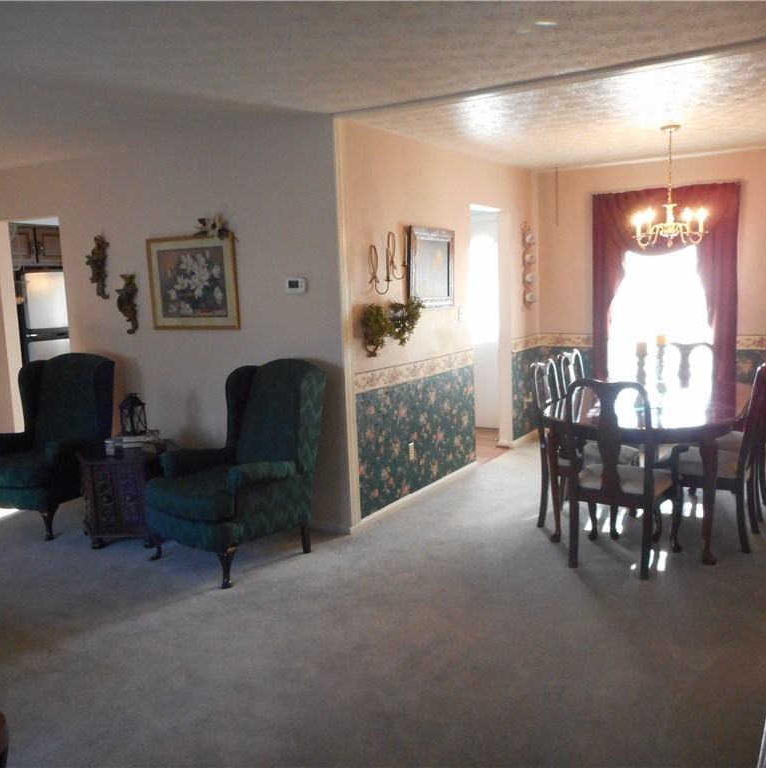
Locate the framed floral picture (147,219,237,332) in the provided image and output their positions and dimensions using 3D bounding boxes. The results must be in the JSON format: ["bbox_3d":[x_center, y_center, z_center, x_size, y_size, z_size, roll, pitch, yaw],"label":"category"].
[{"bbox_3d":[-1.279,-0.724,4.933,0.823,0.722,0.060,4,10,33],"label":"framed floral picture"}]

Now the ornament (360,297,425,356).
[{"bbox_3d":[0.069,-0.368,4.644,0.180,0.334,0.486,3,10,32],"label":"ornament"}]

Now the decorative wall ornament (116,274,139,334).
[{"bbox_3d":[-1.785,-0.549,5.141,0.170,0.420,0.080,3,10,32],"label":"decorative wall ornament"}]

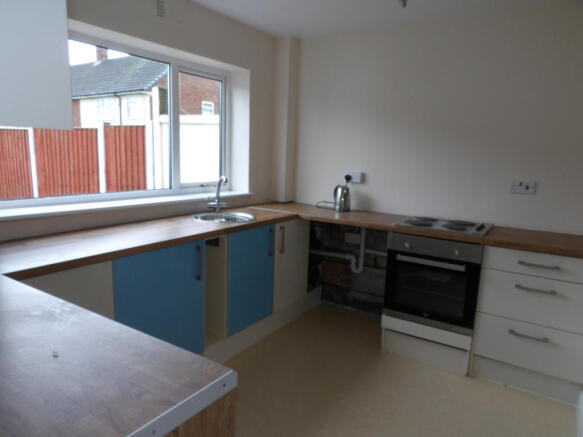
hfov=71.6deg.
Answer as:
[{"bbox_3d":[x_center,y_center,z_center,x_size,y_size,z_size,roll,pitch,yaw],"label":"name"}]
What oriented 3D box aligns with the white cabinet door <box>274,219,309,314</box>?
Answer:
[{"bbox_3d":[0.004,0.352,3.264,0.022,0.713,0.508,8,11,32],"label":"white cabinet door"}]

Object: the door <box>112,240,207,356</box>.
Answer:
[{"bbox_3d":[-0.693,0.513,2.202,0.022,0.713,0.592,8,11,32],"label":"door"}]

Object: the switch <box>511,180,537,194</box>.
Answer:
[{"bbox_3d":[1.611,-0.212,2.797,0.146,0.086,0.018,8,11,32],"label":"switch"}]

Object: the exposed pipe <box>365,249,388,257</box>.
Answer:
[{"bbox_3d":[0.717,0.293,3.425,0.201,0.034,0.034,8,11,32],"label":"exposed pipe"}]

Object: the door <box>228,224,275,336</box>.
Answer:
[{"bbox_3d":[-0.274,0.416,2.840,0.022,0.713,0.503,8,11,32],"label":"door"}]

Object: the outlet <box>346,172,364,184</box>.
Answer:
[{"bbox_3d":[0.546,-0.344,3.475,0.146,0.086,0.022,8,11,32],"label":"outlet"}]

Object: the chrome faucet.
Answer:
[{"bbox_3d":[-0.542,-0.176,3.083,0.155,0.275,0.175,-3,11,-27],"label":"chrome faucet"}]

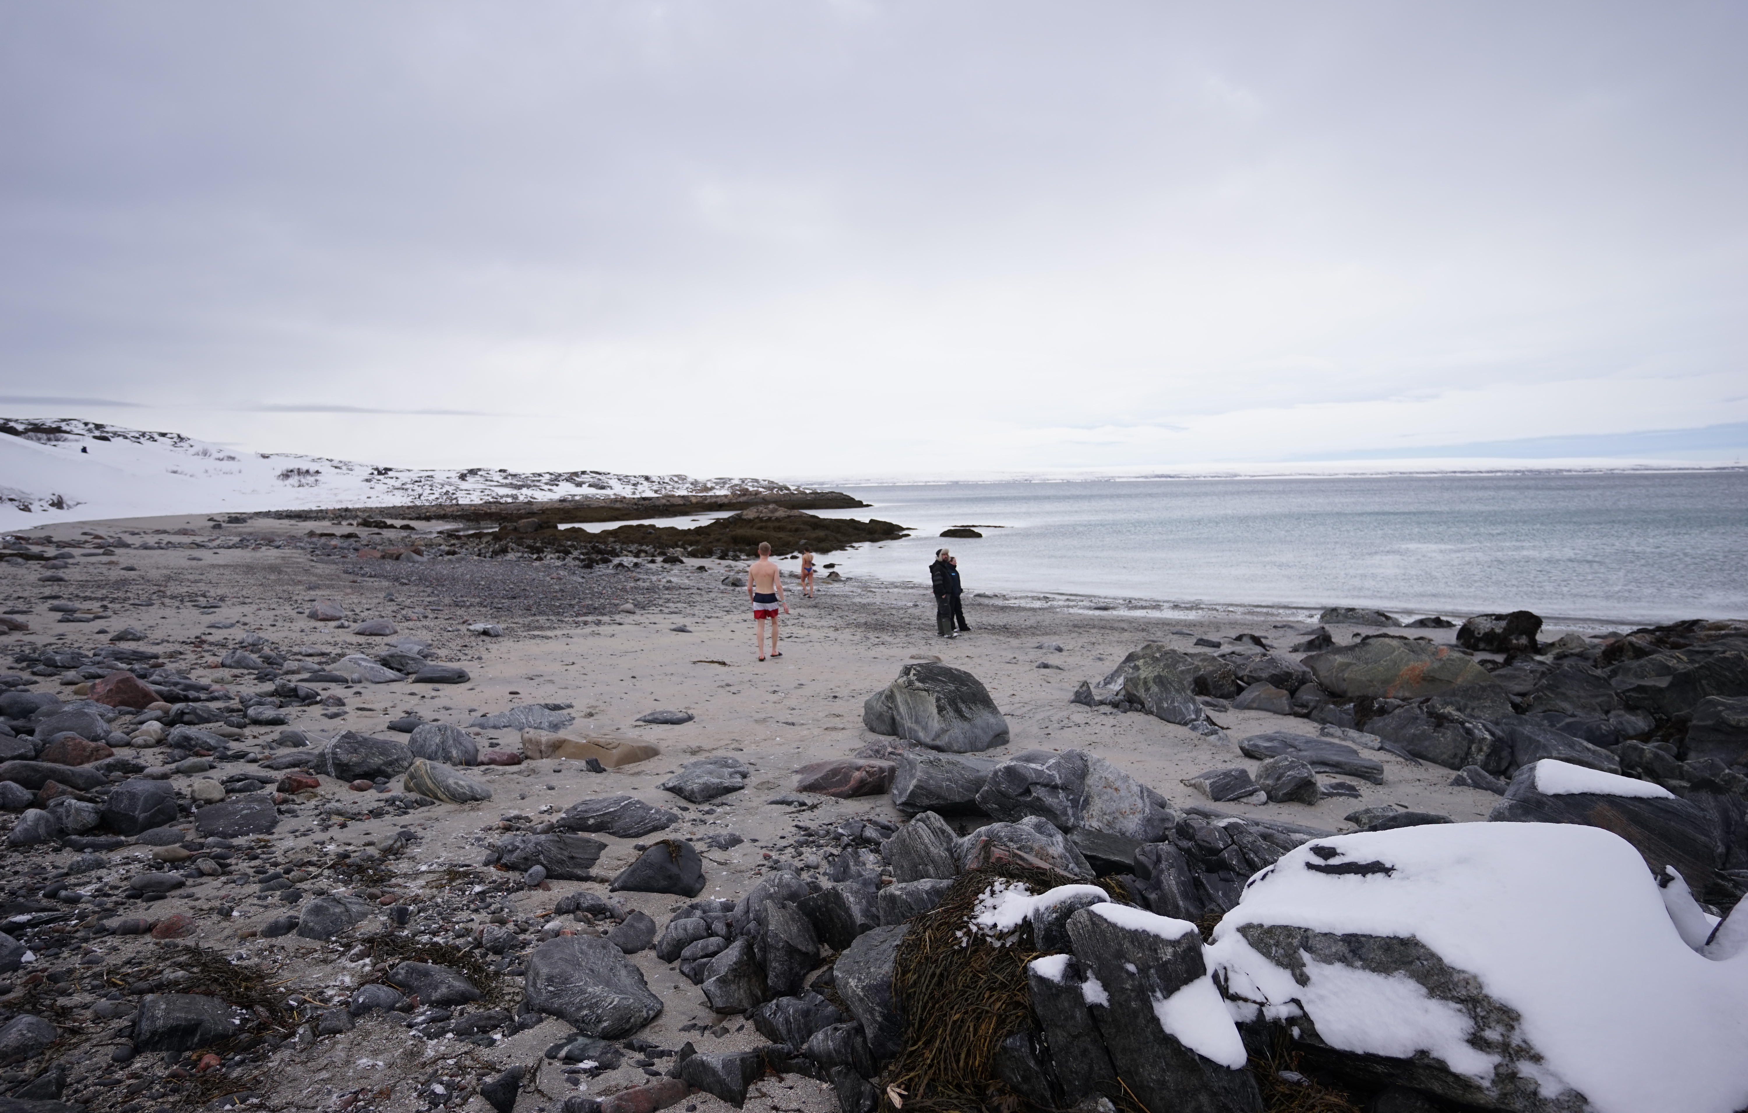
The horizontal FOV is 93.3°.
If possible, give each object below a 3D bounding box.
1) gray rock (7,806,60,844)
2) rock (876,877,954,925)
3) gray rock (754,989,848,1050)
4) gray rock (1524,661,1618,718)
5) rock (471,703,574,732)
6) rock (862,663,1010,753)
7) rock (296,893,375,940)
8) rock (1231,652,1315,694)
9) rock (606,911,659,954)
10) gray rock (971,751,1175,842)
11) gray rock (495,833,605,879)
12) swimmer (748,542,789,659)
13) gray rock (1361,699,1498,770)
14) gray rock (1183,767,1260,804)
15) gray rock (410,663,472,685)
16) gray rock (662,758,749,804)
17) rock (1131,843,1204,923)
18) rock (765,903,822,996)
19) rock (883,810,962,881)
[{"bbox_3d":[-4.610,1.462,4.529,0.189,0.172,0.171,-4,6,-30],"label":"gray rock"},{"bbox_3d":[0.201,1.559,3.731,0.367,0.190,0.257,0,5,10],"label":"rock"},{"bbox_3d":[-0.252,1.560,2.772,0.300,0.150,0.190,-2,5,-10],"label":"gray rock"},{"bbox_3d":[7.164,1.388,8.508,0.734,0.569,0.551,2,6,35],"label":"gray rock"},{"bbox_3d":[-3.199,1.468,7.537,0.893,0.170,0.491,-3,5,-20],"label":"rock"},{"bbox_3d":[0.572,1.379,7.591,1.328,0.727,1.062,0,5,15],"label":"rock"},{"bbox_3d":[-2.271,1.519,3.486,0.266,0.150,0.253,-3,6,-25],"label":"rock"},{"bbox_3d":[5.105,1.503,10.588,0.915,0.516,0.686,0,5,10],"label":"rock"},{"bbox_3d":[-0.976,1.513,3.333,0.194,0.125,0.155,-3,5,-20],"label":"rock"},{"bbox_3d":[1.298,1.548,5.409,1.250,0.474,0.650,0,5,16],"label":"gray rock"},{"bbox_3d":[-1.770,1.635,4.513,0.587,0.170,0.364,0,5,10],"label":"gray rock"},{"bbox_3d":[-1.631,0.684,12.720,0.620,1.810,0.500,-1,5,5],"label":"swimmer"},{"bbox_3d":[5.061,1.574,7.529,0.840,0.502,1.051,-4,6,-30],"label":"gray rock"},{"bbox_3d":[2.586,1.702,6.153,0.524,0.205,0.341,1,5,22],"label":"gray rock"},{"bbox_3d":[-5.204,1.394,9.927,0.627,0.211,0.345,-3,5,-20],"label":"gray rock"},{"bbox_3d":[-1.146,1.507,5.576,0.500,0.190,0.480,-5,7,-42],"label":"gray rock"},{"bbox_3d":[1.339,1.499,3.774,0.305,0.355,0.275,0,5,10],"label":"rock"},{"bbox_3d":[-0.328,1.597,3.376,0.217,0.343,0.239,0,5,15],"label":"rock"},{"bbox_3d":[0.237,1.490,4.276,0.407,0.333,0.346,0,5,10],"label":"rock"}]

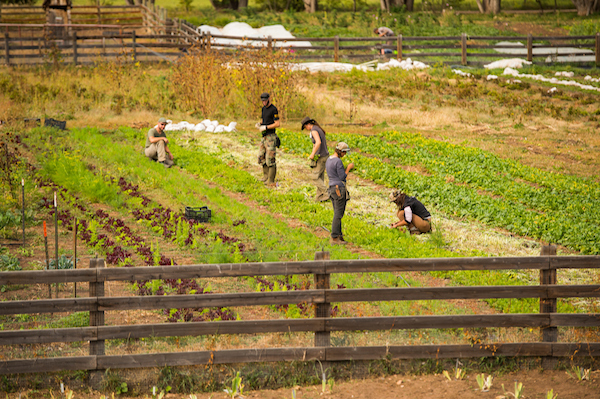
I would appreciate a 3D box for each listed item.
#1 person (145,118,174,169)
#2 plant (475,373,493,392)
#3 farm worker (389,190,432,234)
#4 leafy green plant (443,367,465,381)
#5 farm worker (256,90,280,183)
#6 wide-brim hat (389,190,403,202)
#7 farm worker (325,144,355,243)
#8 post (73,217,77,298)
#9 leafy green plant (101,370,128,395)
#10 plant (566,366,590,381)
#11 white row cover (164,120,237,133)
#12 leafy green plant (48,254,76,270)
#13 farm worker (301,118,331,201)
[{"bbox_3d":[-2.836,-1.144,60.500,0.680,0.920,0.520,6,8,45],"label":"person"},{"bbox_3d":[1.922,1.917,31.400,0.180,0.210,0.150,0,5,0],"label":"plant"},{"bbox_3d":[1.806,0.212,49.000,0.740,0.740,0.520,-1,5,-10],"label":"farm worker"},{"bbox_3d":[1.690,1.916,33.000,0.230,0.140,0.180,0,6,0],"label":"leafy green plant"},{"bbox_3d":[-0.614,-1.179,58.400,0.440,1.790,0.520,-5,7,-44],"label":"farm worker"},{"bbox_3d":[1.561,-0.046,49.000,0.260,0.140,0.220,-36,10,-5],"label":"wide-brim hat"},{"bbox_3d":[0.647,-0.094,48.500,0.440,1.640,0.450,-4,7,-36],"label":"farm worker"},{"bbox_3d":[-3.022,0.811,40.200,0.040,1.150,0.040,0,5,0],"label":"post"},{"bbox_3d":[-1.988,1.972,32.300,0.270,0.240,0.230,0,6,0],"label":"leafy green plant"},{"bbox_3d":[3.066,1.916,33.000,0.250,0.140,0.190,0,6,0],"label":"plant"},{"bbox_3d":[-2.308,-1.644,67.500,1.800,0.280,0.600,0,6,0],"label":"white row cover"},{"bbox_3d":[-3.334,0.951,41.900,0.400,0.360,0.380,0,5,0],"label":"leafy green plant"},{"bbox_3d":[0.282,-0.727,54.500,0.540,1.560,0.460,0,5,0],"label":"farm worker"}]

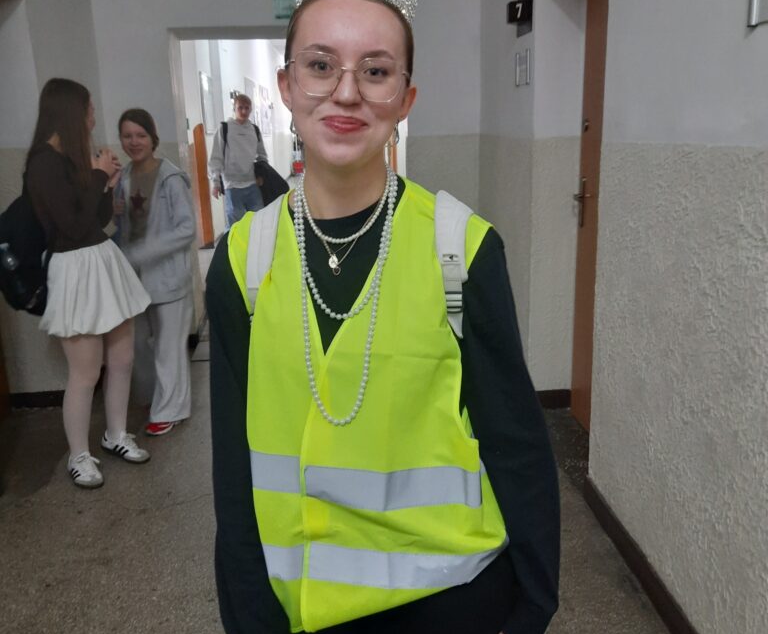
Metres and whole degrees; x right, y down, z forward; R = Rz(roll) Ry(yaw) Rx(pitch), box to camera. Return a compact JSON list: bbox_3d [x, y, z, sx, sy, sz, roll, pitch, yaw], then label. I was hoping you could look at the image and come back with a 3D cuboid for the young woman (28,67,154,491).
[{"bbox_3d":[-1.254,-0.124,3.175,0.470,1.723,0.460,-1,14,3],"label":"young woman"}]

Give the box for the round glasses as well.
[{"bbox_3d":[-0.044,-0.295,0.922,0.140,0.052,0.140,5,14,-4],"label":"round glasses"}]

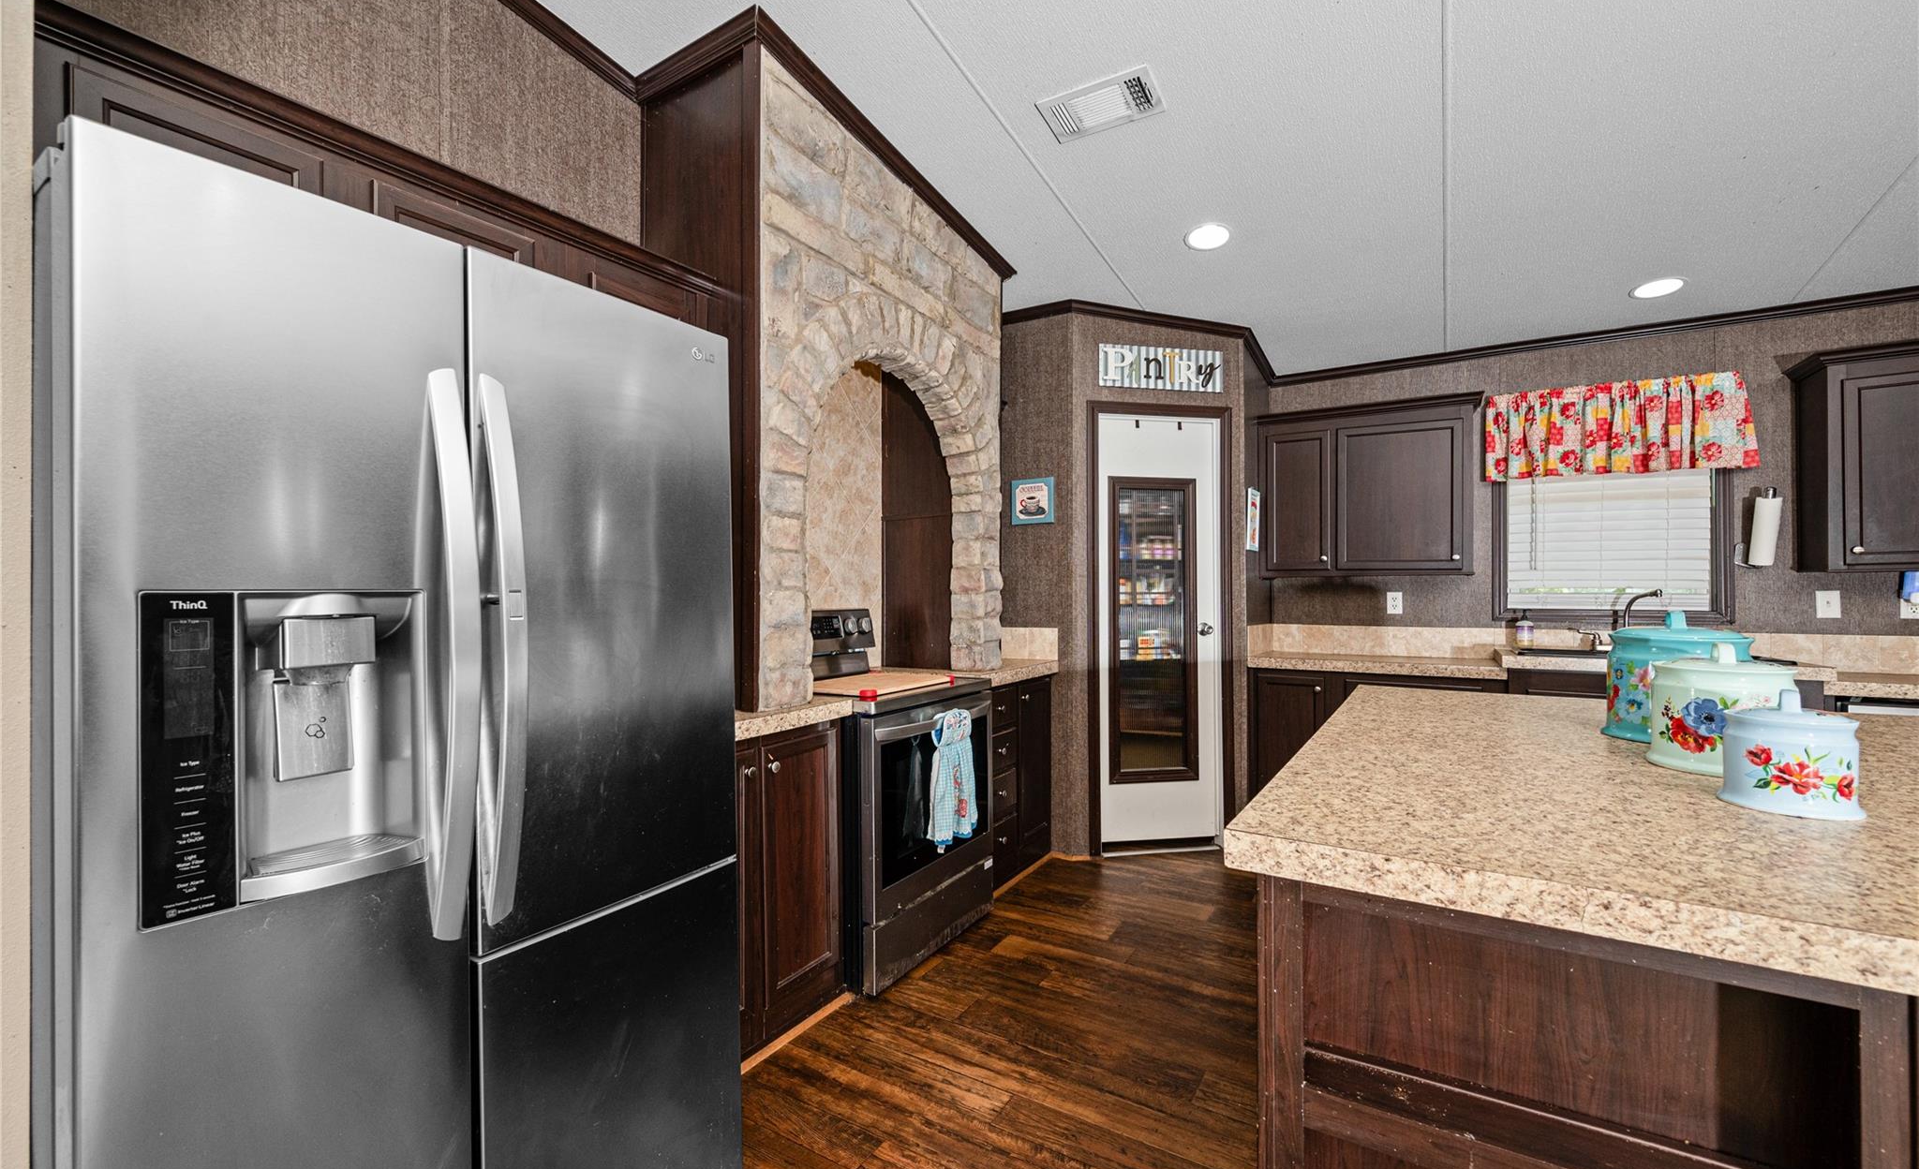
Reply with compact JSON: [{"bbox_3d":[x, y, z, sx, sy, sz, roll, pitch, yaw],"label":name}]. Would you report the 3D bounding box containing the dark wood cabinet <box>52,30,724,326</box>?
[{"bbox_3d":[-1.239,-0.723,1.806,0.364,0.364,1.306,0,0,33],"label":"dark wood cabinet"}]

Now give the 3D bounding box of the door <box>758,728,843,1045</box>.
[{"bbox_3d":[-0.460,0.863,2.198,0.033,0.812,0.325,0,0,33],"label":"door"}]

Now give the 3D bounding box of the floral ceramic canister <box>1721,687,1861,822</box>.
[{"bbox_3d":[1.278,0.251,1.150,0.154,0.177,0.154,-1,-1,33],"label":"floral ceramic canister"}]

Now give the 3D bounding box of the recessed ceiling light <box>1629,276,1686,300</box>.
[{"bbox_3d":[2.848,-1.211,3.040,0.175,0.020,0.175,-1,-8,33],"label":"recessed ceiling light"}]

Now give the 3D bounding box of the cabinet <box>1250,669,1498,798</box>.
[{"bbox_3d":[2.045,0.851,3.695,1.008,0.887,0.598,0,0,33],"label":"cabinet"}]

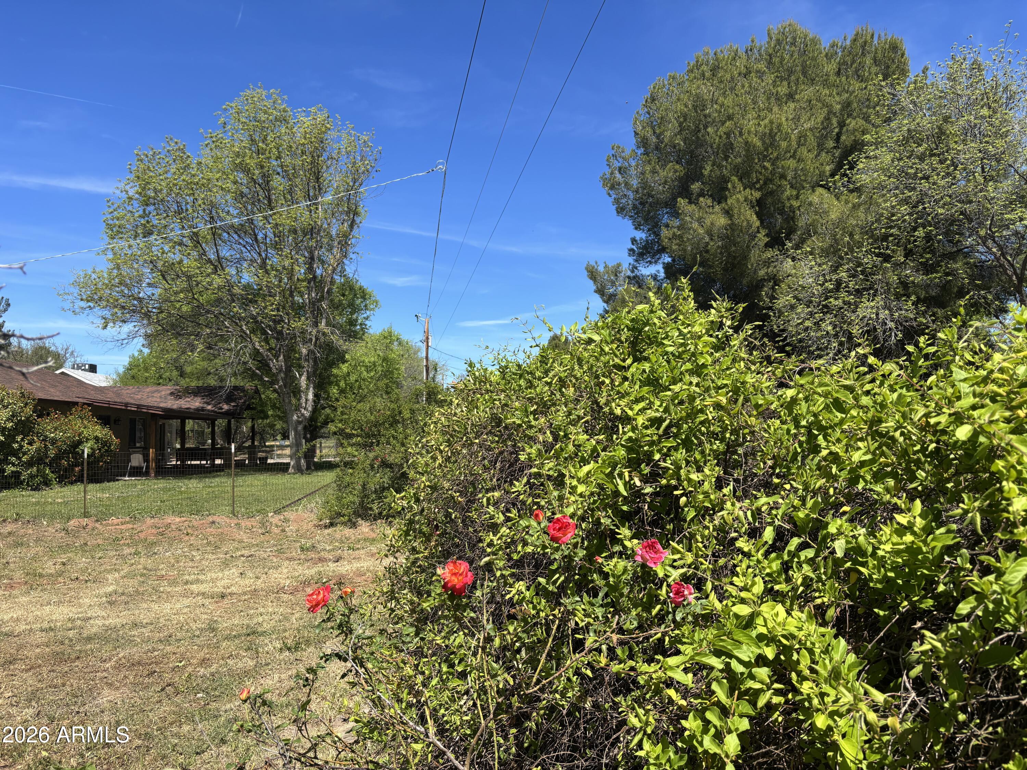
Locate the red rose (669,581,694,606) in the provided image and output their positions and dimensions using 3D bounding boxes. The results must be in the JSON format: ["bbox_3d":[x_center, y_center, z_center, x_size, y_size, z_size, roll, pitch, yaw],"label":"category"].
[{"bbox_3d":[0.470,0.581,2.150,0.070,0.070,0.068,0,-3,6],"label":"red rose"}]

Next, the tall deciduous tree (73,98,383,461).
[{"bbox_3d":[-10.528,-3.838,27.595,11.300,14.040,10.800,0,-3,0],"label":"tall deciduous tree"}]

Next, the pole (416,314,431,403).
[{"bbox_3d":[-6.553,-0.176,55.713,0.950,9.970,0.600,0,-3,0],"label":"pole"}]

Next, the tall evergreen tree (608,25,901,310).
[{"bbox_3d":[8.235,-4.606,25.558,11.300,15.340,10.800,0,-3,0],"label":"tall evergreen tree"}]

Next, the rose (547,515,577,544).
[{"bbox_3d":[0.145,0.432,2.300,0.086,0.084,0.080,-1,-3,11],"label":"rose"}]

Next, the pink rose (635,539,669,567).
[{"bbox_3d":[0.395,0.479,2.200,0.095,0.080,0.085,0,-3,0],"label":"pink rose"}]

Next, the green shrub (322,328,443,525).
[{"bbox_3d":[-2.408,0.685,14.100,2.400,3.460,2.400,0,-3,0],"label":"green shrub"}]

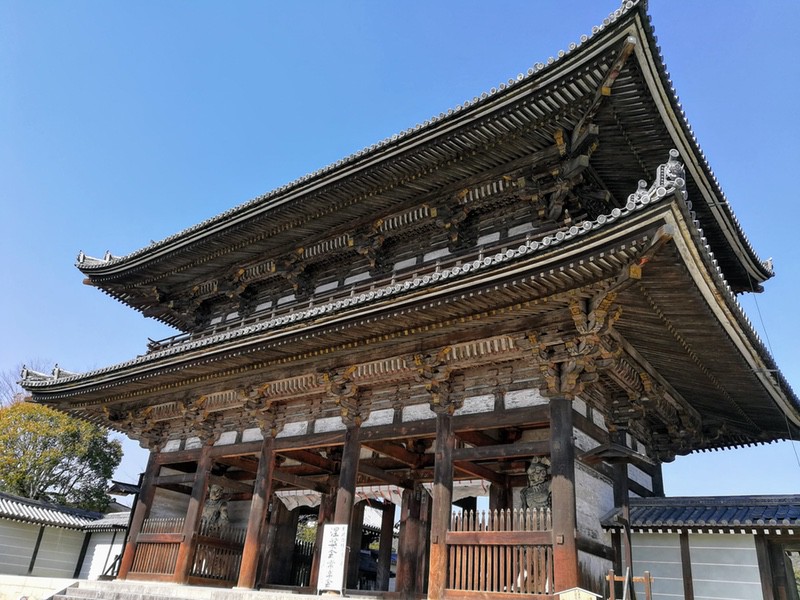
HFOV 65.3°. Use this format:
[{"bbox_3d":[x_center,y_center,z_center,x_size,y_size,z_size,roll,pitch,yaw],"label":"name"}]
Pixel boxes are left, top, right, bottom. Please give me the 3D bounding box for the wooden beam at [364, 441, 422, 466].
[{"bbox_3d":[-0.440,5.384,22.499,0.287,0.492,3.526,-15,-32,35],"label":"wooden beam"}]

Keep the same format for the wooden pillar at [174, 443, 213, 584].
[{"bbox_3d":[-7.809,8.061,23.825,0.535,5.125,0.535,-15,-32,34],"label":"wooden pillar"}]

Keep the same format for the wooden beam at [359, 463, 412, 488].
[{"bbox_3d":[-0.524,6.129,21.602,0.252,0.374,3.266,-16,-33,35],"label":"wooden beam"}]

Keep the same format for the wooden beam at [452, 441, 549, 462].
[{"bbox_3d":[2.746,4.210,17.136,3.291,0.362,0.227,-16,-33,35],"label":"wooden beam"}]

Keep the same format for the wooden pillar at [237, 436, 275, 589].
[{"bbox_3d":[-4.923,7.293,21.782,0.535,5.125,0.535,-15,-32,34],"label":"wooden pillar"}]

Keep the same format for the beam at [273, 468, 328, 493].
[{"bbox_3d":[-3.821,7.013,23.989,0.252,0.395,3.266,-16,-33,35],"label":"beam"}]

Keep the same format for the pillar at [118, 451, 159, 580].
[{"bbox_3d":[-11.089,9.121,26.794,0.512,5.248,0.512,-15,-32,35],"label":"pillar"}]

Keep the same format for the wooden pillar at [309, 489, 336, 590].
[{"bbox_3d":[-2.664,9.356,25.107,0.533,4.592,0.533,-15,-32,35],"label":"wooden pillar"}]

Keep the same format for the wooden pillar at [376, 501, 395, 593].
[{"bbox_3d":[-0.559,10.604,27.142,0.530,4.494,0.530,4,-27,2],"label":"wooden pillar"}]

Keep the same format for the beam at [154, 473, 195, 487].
[{"bbox_3d":[-9.346,7.465,25.885,3.291,0.316,0.227,-16,-33,35],"label":"beam"}]

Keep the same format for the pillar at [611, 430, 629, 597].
[{"bbox_3d":[6.395,6.298,18.118,0.530,4.898,0.530,-16,-33,35],"label":"pillar"}]

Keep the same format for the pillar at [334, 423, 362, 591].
[{"bbox_3d":[-1.823,6.623,20.117,0.512,5.248,0.512,-15,-32,35],"label":"pillar"}]

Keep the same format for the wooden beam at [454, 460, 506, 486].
[{"bbox_3d":[2.476,5.478,19.905,0.287,0.369,3.526,-15,-32,35],"label":"wooden beam"}]

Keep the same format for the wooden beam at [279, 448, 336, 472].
[{"bbox_3d":[-3.750,6.190,24.406,0.252,0.474,3.266,-16,-33,35],"label":"wooden beam"}]

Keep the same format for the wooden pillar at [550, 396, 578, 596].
[{"bbox_3d":[4.108,4.852,15.565,0.530,4.974,0.530,-16,-33,35],"label":"wooden pillar"}]

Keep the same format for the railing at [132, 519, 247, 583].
[{"bbox_3d":[-8.493,10.629,26.167,3.695,2.296,3.772,-15,-32,35],"label":"railing"}]

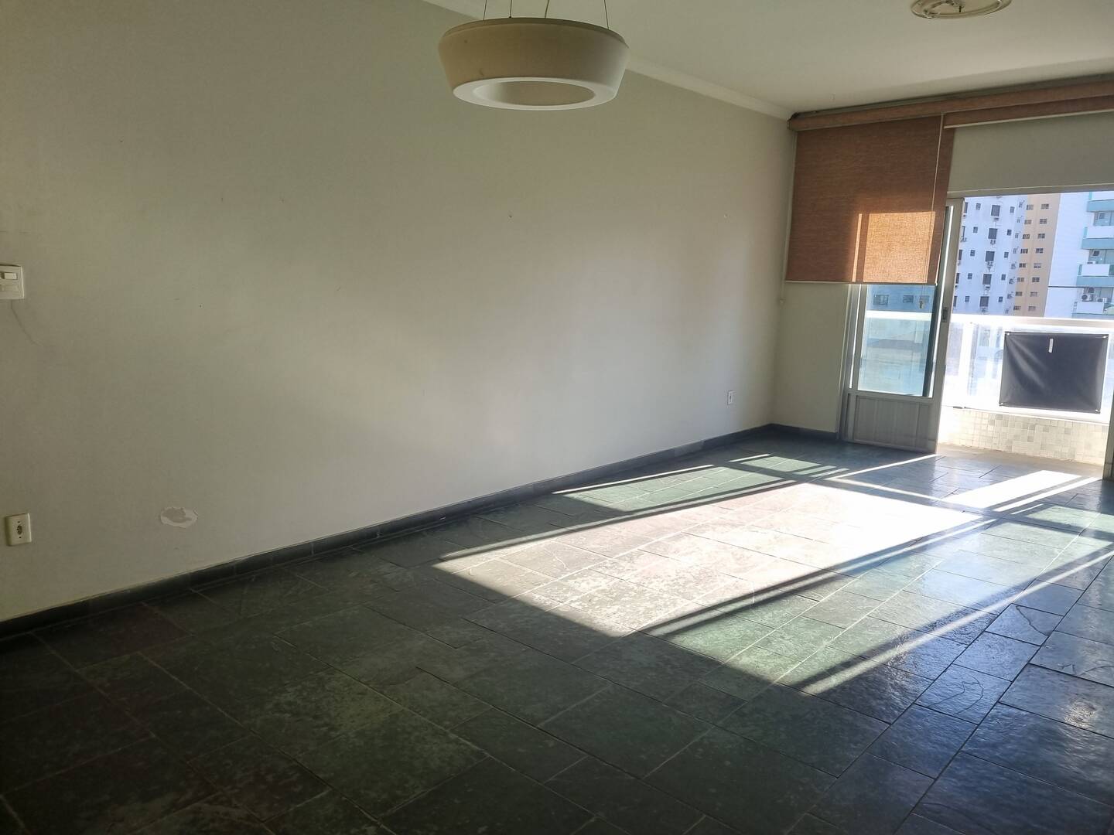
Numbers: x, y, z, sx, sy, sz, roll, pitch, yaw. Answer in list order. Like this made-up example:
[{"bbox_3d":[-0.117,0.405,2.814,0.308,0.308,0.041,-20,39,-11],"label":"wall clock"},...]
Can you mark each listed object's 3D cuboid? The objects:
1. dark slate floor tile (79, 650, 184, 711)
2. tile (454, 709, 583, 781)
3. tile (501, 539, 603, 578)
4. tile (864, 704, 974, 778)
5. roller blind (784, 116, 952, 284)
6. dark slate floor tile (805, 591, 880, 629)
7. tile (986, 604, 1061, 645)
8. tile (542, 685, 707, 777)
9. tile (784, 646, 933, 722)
[{"bbox_3d":[-1.442,0.895,2.837,0.403,0.012,0.204,9,13,41],"label":"dark slate floor tile"},{"bbox_3d":[-0.123,0.996,2.545,0.403,0.012,0.198,10,13,41],"label":"tile"},{"bbox_3d":[-0.008,0.716,4.199,0.405,0.012,0.410,10,13,41],"label":"tile"},{"bbox_3d":[1.148,1.008,2.608,0.198,0.012,0.405,10,13,41],"label":"tile"},{"bbox_3d":[2.545,-1.779,6.947,1.322,1.335,0.050,9,12,41],"label":"roller blind"},{"bbox_3d":[1.248,0.835,3.634,0.198,0.012,0.405,10,13,41],"label":"dark slate floor tile"},{"bbox_3d":[1.958,0.870,3.505,0.202,0.012,0.407,10,13,41],"label":"tile"},{"bbox_3d":[0.211,0.950,2.559,0.391,0.012,0.373,9,12,41],"label":"tile"},{"bbox_3d":[1.031,0.917,2.888,0.388,0.012,0.404,9,12,41],"label":"tile"}]

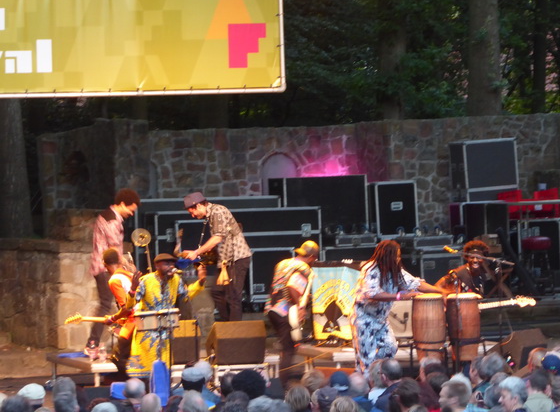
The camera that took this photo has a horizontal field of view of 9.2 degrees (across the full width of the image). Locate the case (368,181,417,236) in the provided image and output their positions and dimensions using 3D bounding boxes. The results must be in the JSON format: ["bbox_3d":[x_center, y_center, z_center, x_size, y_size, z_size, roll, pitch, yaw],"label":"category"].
[{"bbox_3d":[1.531,0.034,46.500,0.570,0.730,0.550,-4,4,-11],"label":"case"}]

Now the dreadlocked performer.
[{"bbox_3d":[1.154,1.105,34.300,0.850,1.560,0.520,-2,1,-9],"label":"dreadlocked performer"}]

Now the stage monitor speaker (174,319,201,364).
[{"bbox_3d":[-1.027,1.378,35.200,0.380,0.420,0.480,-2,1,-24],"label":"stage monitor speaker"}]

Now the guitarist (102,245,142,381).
[{"bbox_3d":[-1.598,1.164,34.900,0.500,1.500,0.500,-2,1,-20],"label":"guitarist"}]

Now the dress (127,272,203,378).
[{"bbox_3d":[-1.248,1.296,37.400,0.760,1.120,0.450,-4,4,-14],"label":"dress"}]

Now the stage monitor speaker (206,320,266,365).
[{"bbox_3d":[-0.431,1.374,35.100,0.510,0.420,0.500,-2,1,-13],"label":"stage monitor speaker"}]

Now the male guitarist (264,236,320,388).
[{"bbox_3d":[0.114,1.118,34.400,0.560,1.580,0.520,-2,1,-17],"label":"male guitarist"}]

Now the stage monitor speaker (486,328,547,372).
[{"bbox_3d":[2.569,1.580,37.600,0.500,0.450,0.540,0,5,37],"label":"stage monitor speaker"}]

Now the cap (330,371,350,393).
[{"bbox_3d":[0.529,1.561,30.800,0.180,0.145,0.260,-3,4,3],"label":"cap"}]

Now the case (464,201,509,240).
[{"bbox_3d":[2.316,0.198,39.200,0.540,0.500,0.550,-2,1,-13],"label":"case"}]

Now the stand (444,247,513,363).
[{"bbox_3d":[1.988,1.071,34.500,0.700,1.400,0.500,-2,1,-6],"label":"stand"}]

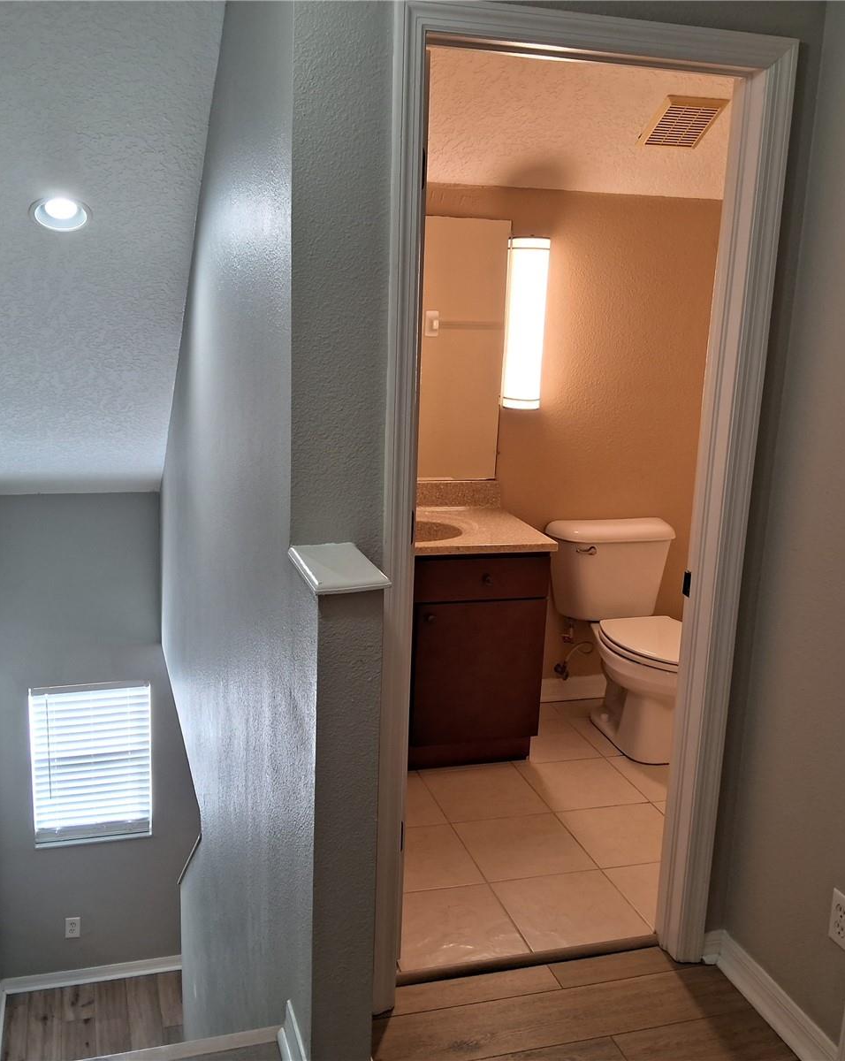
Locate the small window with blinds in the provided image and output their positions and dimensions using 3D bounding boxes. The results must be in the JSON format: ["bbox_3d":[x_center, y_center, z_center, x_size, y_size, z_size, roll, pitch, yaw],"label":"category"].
[{"bbox_3d":[-1.731,1.217,5.583,0.595,0.880,0.090,-2,13,-17],"label":"small window with blinds"}]

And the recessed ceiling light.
[{"bbox_3d":[-1.113,-0.984,3.267,0.185,0.050,0.185,-2,-21,-17],"label":"recessed ceiling light"}]

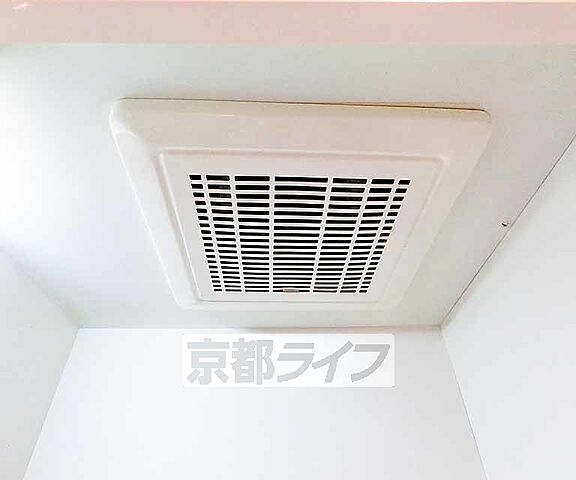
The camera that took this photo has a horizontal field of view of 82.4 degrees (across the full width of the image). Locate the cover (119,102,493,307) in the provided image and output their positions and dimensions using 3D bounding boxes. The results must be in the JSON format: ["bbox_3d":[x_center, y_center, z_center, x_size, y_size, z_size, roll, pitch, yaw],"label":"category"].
[{"bbox_3d":[0.011,0.006,0.437,0.375,0.022,0.375,1,-41,-2],"label":"cover"}]

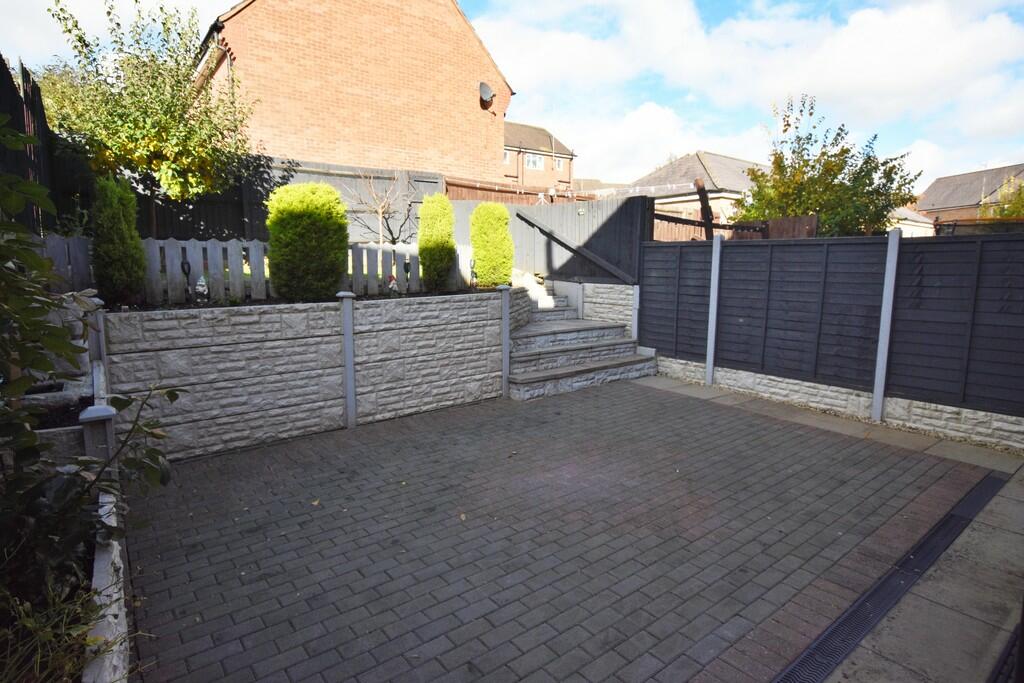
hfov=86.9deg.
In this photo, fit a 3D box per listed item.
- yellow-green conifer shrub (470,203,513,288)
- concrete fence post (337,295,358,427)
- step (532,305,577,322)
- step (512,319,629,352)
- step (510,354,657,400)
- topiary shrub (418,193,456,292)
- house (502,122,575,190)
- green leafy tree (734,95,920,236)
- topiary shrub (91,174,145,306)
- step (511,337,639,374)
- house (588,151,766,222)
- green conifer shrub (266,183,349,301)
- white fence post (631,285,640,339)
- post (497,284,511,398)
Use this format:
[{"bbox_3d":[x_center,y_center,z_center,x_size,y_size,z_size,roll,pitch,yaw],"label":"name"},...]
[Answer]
[{"bbox_3d":[-0.263,-1.162,6.563,0.530,1.020,0.530,0,8,0],"label":"yellow-green conifer shrub"},{"bbox_3d":[-1.584,0.182,5.205,0.140,1.325,0.130,-6,11,-38],"label":"concrete fence post"},{"bbox_3d":[0.591,-0.422,8.650,1.000,0.180,0.320,-6,10,-37],"label":"step"},{"bbox_3d":[0.536,-0.107,7.635,2.100,0.205,1.050,-6,10,-36],"label":"step"},{"bbox_3d":[0.973,0.446,7.132,2.460,0.260,0.350,-6,10,-37],"label":"step"},{"bbox_3d":[-0.878,-1.147,6.378,0.410,1.160,0.410,0,8,0],"label":"topiary shrub"},{"bbox_3d":[-1.781,-14.068,44.565,11.000,7.800,7.400,-6,10,-36],"label":"house"},{"bbox_3d":[6.421,-2.945,11.019,3.700,4.100,3.600,-6,10,-36],"label":"green leafy tree"},{"bbox_3d":[-3.267,-0.820,4.461,0.390,1.070,0.380,-6,11,-38],"label":"topiary shrub"},{"bbox_3d":[0.848,0.171,7.314,2.200,0.232,0.280,-6,10,-37],"label":"step"},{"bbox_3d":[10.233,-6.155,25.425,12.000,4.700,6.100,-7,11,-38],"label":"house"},{"bbox_3d":[-2.038,-0.979,5.409,0.740,1.150,0.600,-6,11,-38],"label":"green conifer shrub"},{"bbox_3d":[1.760,-0.417,7.755,0.100,0.770,0.100,-6,10,-36],"label":"white fence post"},{"bbox_3d":[-0.081,0.003,6.203,0.130,1.300,0.130,-6,10,-36],"label":"post"}]

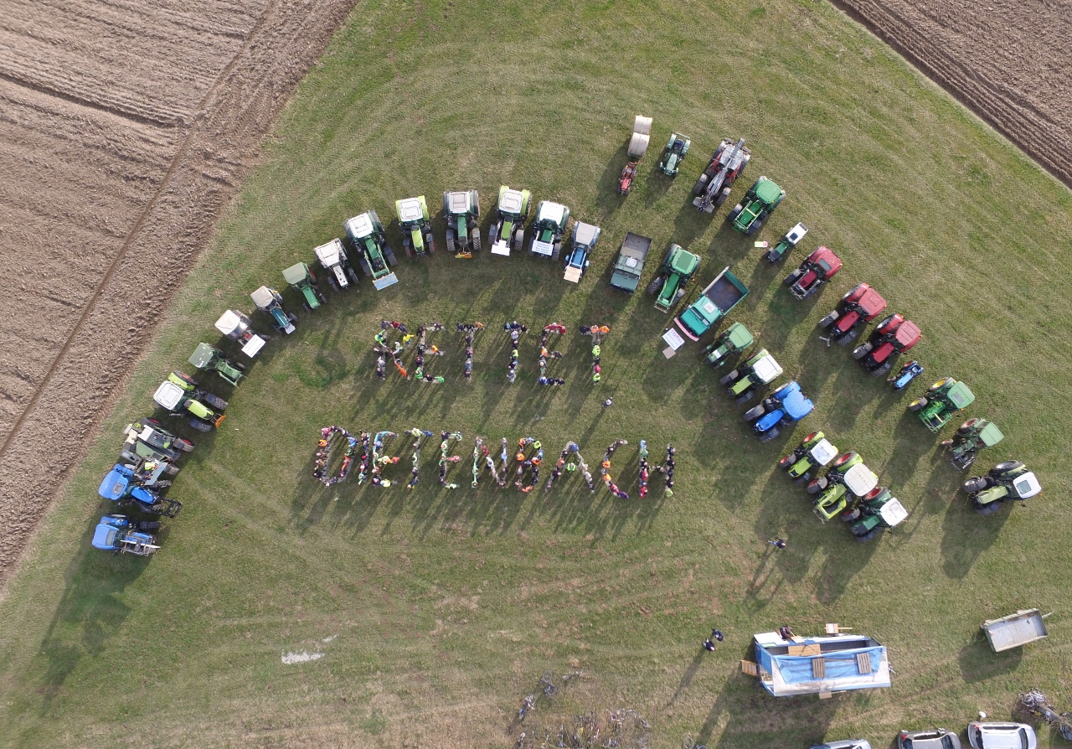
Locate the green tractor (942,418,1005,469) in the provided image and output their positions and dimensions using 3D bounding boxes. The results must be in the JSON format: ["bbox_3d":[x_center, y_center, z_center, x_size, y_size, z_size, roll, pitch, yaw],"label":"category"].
[{"bbox_3d":[30.655,4.833,43.893,4.600,2.650,1.800,-38,86,-4],"label":"green tractor"}]

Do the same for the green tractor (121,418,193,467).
[{"bbox_3d":[-25.790,4.642,41.548,4.500,2.750,2.500,28,81,4],"label":"green tractor"}]

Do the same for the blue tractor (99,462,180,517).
[{"bbox_3d":[-26.078,7.541,40.511,5.350,3.000,2.450,27,80,4],"label":"blue tractor"}]

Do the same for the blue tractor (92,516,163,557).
[{"bbox_3d":[-26.951,10.541,40.543,4.150,2.750,2.250,9,80,1],"label":"blue tractor"}]

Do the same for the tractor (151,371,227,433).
[{"bbox_3d":[-23.960,1.988,42.826,4.750,3.000,2.500,30,81,4],"label":"tractor"}]

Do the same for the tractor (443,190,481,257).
[{"bbox_3d":[-5.339,-10.898,44.153,2.550,2.950,5.100,-3,80,-1],"label":"tractor"}]

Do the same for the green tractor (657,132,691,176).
[{"bbox_3d":[10.226,-16.215,45.717,1.520,1.750,3.000,23,81,4],"label":"green tractor"}]

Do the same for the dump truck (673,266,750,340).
[{"bbox_3d":[12.376,-4.930,43.352,5.050,2.650,2.200,-43,83,-7],"label":"dump truck"}]

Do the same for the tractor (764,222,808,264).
[{"bbox_3d":[18.448,-9.583,45.923,3.150,2.200,1.250,-44,84,-7],"label":"tractor"}]

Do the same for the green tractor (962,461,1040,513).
[{"bbox_3d":[31.464,7.698,41.609,4.750,3.000,2.600,-22,80,-5],"label":"green tractor"}]

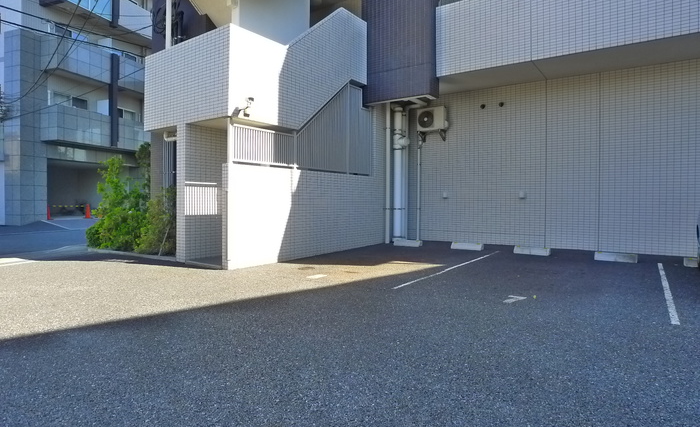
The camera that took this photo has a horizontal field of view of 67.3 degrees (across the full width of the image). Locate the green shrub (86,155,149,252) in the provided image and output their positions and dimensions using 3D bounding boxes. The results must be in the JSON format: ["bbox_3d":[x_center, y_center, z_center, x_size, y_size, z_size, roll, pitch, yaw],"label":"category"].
[{"bbox_3d":[-4.643,-0.210,10.500,1.150,1.860,1.120,1,2,37],"label":"green shrub"}]

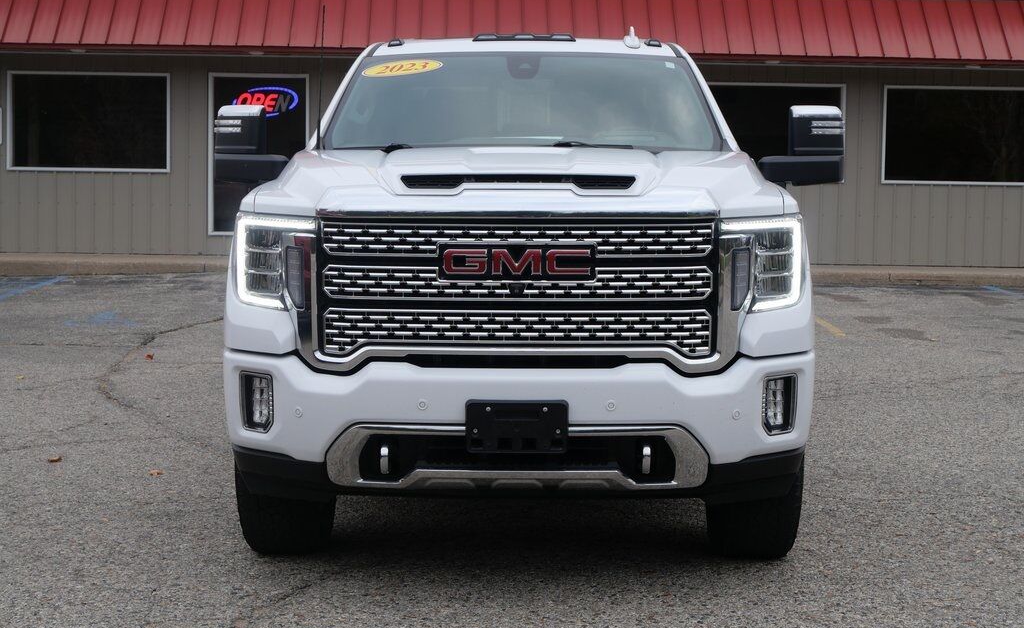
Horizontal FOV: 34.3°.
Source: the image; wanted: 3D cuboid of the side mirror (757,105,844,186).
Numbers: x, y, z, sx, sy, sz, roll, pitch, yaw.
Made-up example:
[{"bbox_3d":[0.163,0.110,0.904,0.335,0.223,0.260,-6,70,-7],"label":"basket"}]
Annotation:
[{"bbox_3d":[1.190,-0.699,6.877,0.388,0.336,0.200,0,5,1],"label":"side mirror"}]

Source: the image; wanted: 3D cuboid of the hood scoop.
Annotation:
[{"bbox_3d":[0.022,-0.453,5.703,0.820,0.060,0.140,0,5,1],"label":"hood scoop"}]

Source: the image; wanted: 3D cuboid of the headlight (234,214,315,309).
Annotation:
[{"bbox_3d":[-0.790,-0.174,5.490,0.300,0.315,0.260,0,4,1],"label":"headlight"}]

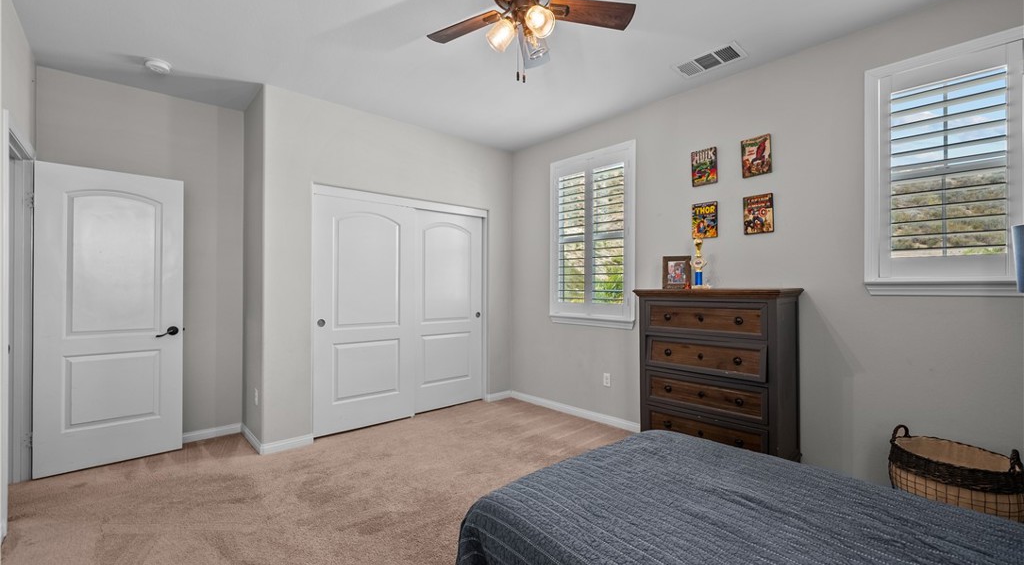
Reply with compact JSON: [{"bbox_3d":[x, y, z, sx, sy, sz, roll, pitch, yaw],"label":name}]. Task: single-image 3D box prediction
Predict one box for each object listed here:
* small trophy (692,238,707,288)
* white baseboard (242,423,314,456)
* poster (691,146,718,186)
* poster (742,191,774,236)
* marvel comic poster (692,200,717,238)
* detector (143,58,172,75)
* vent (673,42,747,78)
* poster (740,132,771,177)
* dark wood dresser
[{"bbox_3d":[1.362,-0.137,2.885,0.102,0.366,0.082,0,0,37],"label":"small trophy"},{"bbox_3d":[-1.967,1.260,3.325,0.363,0.082,0.650,0,0,-39],"label":"white baseboard"},{"bbox_3d":[1.459,-0.871,3.016,0.016,0.270,0.183,0,0,-44],"label":"poster"},{"bbox_3d":[1.709,-0.468,2.757,0.016,0.263,0.183,0,0,-44],"label":"poster"},{"bbox_3d":[1.460,-0.468,3.012,0.016,0.268,0.180,0,0,-44],"label":"marvel comic poster"},{"bbox_3d":[-2.443,-1.480,2.749,0.143,0.046,0.143,0,0,-39],"label":"detector"},{"bbox_3d":[1.336,-1.487,2.704,0.238,0.025,0.402,0,0,-44],"label":"vent"},{"bbox_3d":[1.701,-0.873,2.767,0.016,0.271,0.182,0,0,-44],"label":"poster"},{"bbox_3d":[1.393,0.672,2.766,0.422,1.254,0.934,0,0,-44],"label":"dark wood dresser"}]

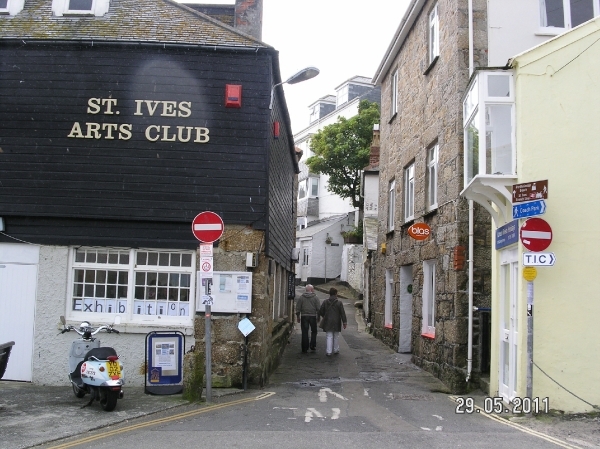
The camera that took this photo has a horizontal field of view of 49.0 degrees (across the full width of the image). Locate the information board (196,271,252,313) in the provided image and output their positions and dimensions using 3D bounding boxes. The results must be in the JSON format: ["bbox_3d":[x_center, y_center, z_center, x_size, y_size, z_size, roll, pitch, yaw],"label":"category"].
[{"bbox_3d":[-1.190,1.071,10.400,0.880,0.645,0.080,2,-6,0],"label":"information board"}]

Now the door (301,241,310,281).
[{"bbox_3d":[0.282,1.823,32.000,0.100,1.950,0.880,5,-7,-32],"label":"door"}]

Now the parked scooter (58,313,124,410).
[{"bbox_3d":[-2.818,1.896,9.106,0.740,1.160,1.750,5,-7,-33],"label":"parked scooter"}]

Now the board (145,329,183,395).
[{"bbox_3d":[-2.013,2.064,9.919,0.580,0.940,0.480,2,-6,-4],"label":"board"}]

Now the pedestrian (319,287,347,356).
[{"bbox_3d":[0.792,2.368,15.900,0.600,1.660,0.420,2,-6,0],"label":"pedestrian"}]

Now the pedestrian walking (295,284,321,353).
[{"bbox_3d":[0.222,2.371,16.600,0.600,1.730,0.400,1,-6,1],"label":"pedestrian walking"}]

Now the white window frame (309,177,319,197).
[{"bbox_3d":[0.862,-2.425,42.000,0.650,1.320,0.120,2,-6,0],"label":"white window frame"}]

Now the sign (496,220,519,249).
[{"bbox_3d":[2.930,0.165,9.330,0.040,0.300,1.600,0,-6,7],"label":"sign"}]

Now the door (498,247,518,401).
[{"bbox_3d":[3.216,1.535,10.150,0.090,2.320,1.300,1,-6,7],"label":"door"}]

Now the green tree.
[{"bbox_3d":[2.686,-3.138,35.000,4.800,6.800,4.600,1,-6,0],"label":"green tree"}]

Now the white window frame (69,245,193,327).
[{"bbox_3d":[-2.688,0.997,10.500,2.050,1.200,0.120,1,-6,-1],"label":"white window frame"}]

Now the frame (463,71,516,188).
[{"bbox_3d":[2.924,-1.356,10.161,0.550,1.530,1.500,1,-6,7],"label":"frame"}]

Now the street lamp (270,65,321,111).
[{"bbox_3d":[-0.074,-2.248,10.880,0.880,0.620,0.280,-2,-7,25],"label":"street lamp"}]

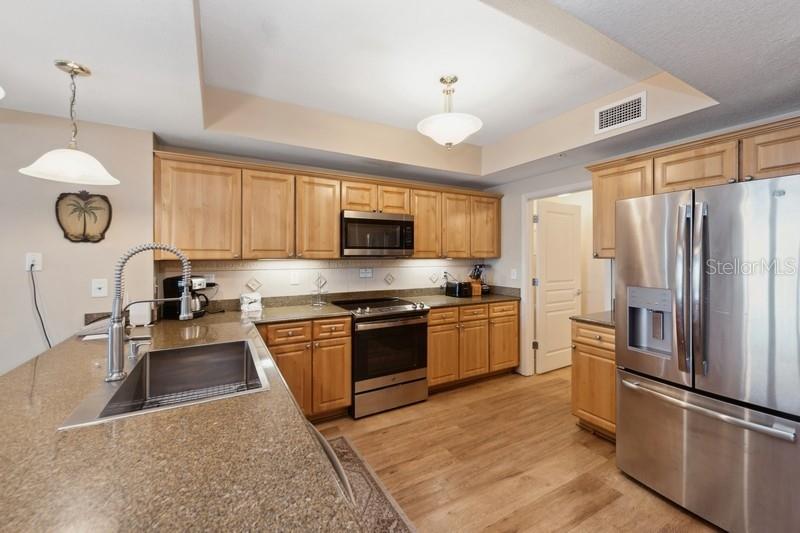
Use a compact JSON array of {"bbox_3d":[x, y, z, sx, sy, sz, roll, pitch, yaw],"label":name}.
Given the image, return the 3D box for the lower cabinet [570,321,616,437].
[{"bbox_3d":[1.762,0.876,2.472,0.618,0.834,0.437,-1,2,-29],"label":"lower cabinet"}]

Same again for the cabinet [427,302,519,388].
[{"bbox_3d":[0.695,0.840,3.644,1.302,0.834,0.633,-1,2,-29],"label":"cabinet"}]

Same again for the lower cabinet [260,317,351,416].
[{"bbox_3d":[-0.894,0.867,2.780,0.759,0.834,0.633,-1,2,-29],"label":"lower cabinet"}]

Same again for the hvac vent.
[{"bbox_3d":[1.636,-1.143,2.337,0.025,0.205,0.349,-1,2,-29],"label":"hvac vent"}]

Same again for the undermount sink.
[{"bbox_3d":[-0.931,0.572,1.393,0.563,0.251,0.836,-1,2,-29],"label":"undermount sink"}]

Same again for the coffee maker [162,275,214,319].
[{"bbox_3d":[-1.698,0.241,2.518,0.290,0.345,0.200,1,2,18],"label":"coffee maker"}]

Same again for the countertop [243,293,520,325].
[{"bbox_3d":[-0.008,0.414,3.251,2.899,0.042,0.658,-1,2,-29],"label":"countertop"}]

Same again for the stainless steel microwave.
[{"bbox_3d":[-0.280,-0.317,3.220,0.762,0.419,0.402,-1,2,-29],"label":"stainless steel microwave"}]

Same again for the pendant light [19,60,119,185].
[{"bbox_3d":[-1.602,-0.700,1.527,0.342,0.545,0.342,-1,2,-29],"label":"pendant light"}]

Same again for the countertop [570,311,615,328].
[{"bbox_3d":[1.749,0.439,2.457,0.653,0.042,0.447,-1,2,-29],"label":"countertop"}]

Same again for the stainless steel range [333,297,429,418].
[{"bbox_3d":[-0.197,0.849,3.116,0.769,0.930,0.678,-1,2,-29],"label":"stainless steel range"}]

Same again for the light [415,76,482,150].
[{"bbox_3d":[0.339,-1.059,2.159,0.448,0.497,0.448,0,2,0],"label":"light"}]

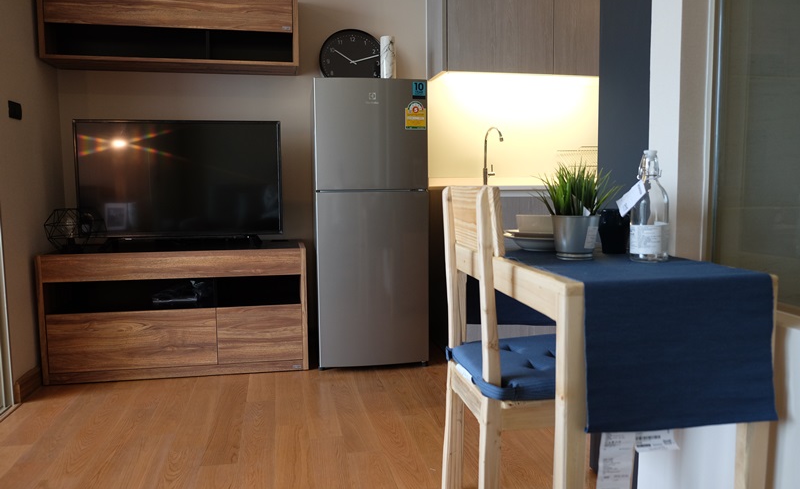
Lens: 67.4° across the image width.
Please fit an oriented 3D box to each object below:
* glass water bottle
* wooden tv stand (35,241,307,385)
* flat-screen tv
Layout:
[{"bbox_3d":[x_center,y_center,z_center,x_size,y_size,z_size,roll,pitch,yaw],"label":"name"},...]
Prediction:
[{"bbox_3d":[0.548,-0.084,1.313,0.086,0.236,0.086,-1,5,-11],"label":"glass water bottle"},{"bbox_3d":[-1.087,0.320,3.048,1.205,0.605,0.410,-1,5,-11],"label":"wooden tv stand"},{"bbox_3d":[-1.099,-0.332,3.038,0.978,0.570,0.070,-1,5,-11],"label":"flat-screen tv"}]

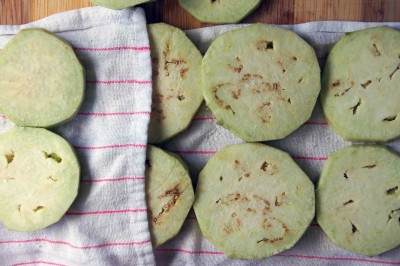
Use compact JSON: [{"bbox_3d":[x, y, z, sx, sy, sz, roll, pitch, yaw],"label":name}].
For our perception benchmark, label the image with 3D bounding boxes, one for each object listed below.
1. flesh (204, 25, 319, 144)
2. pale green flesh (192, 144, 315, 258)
[{"bbox_3d":[0.047,-0.037,0.697,0.090,0.013,0.089,0,87,0],"label":"flesh"},{"bbox_3d":[0.042,0.052,0.697,0.091,0.013,0.088,0,87,0],"label":"pale green flesh"}]

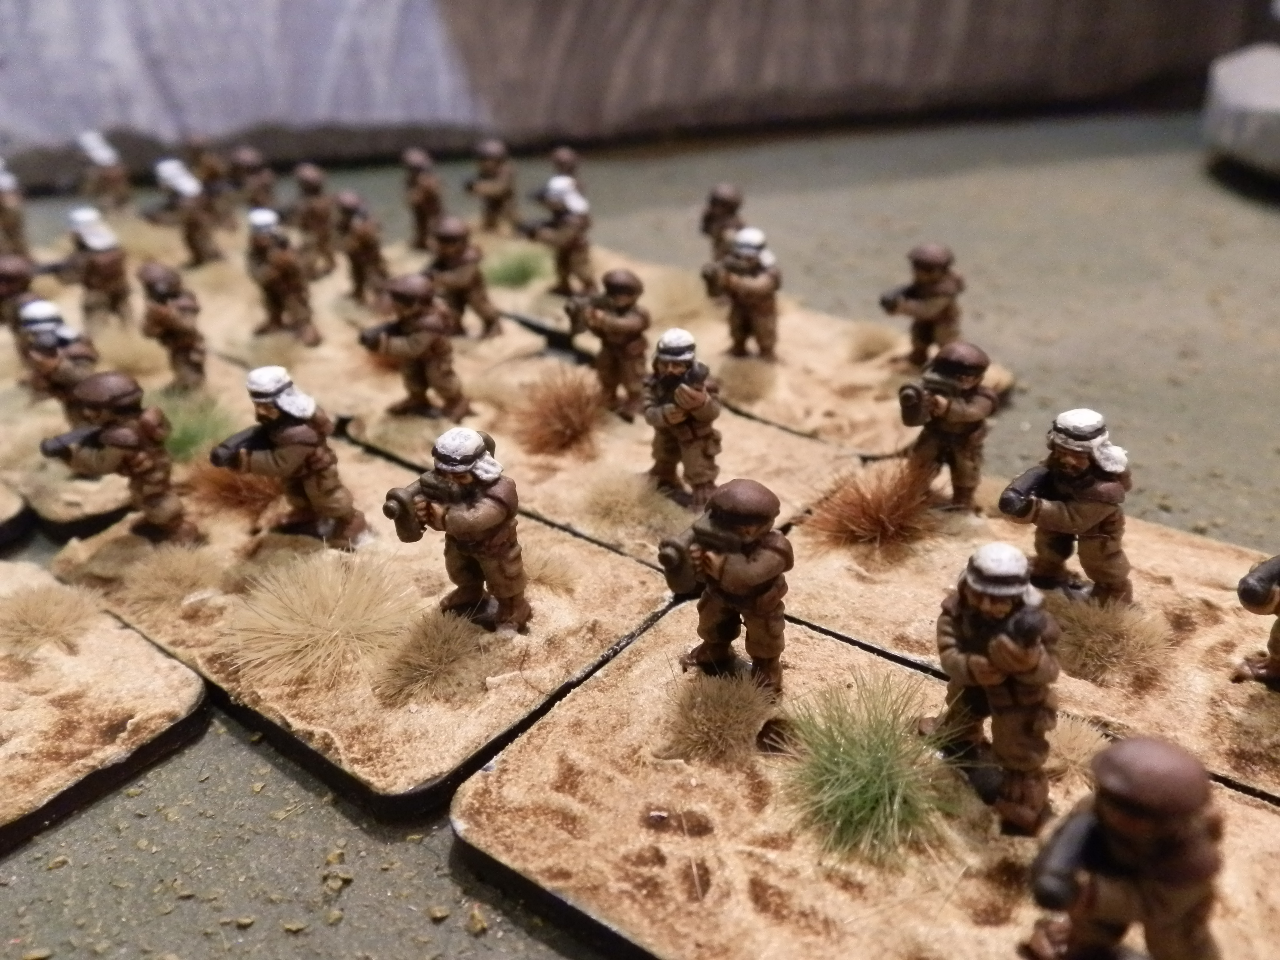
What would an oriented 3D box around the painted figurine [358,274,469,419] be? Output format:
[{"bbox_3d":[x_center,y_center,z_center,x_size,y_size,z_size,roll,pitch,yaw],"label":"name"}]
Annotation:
[{"bbox_3d":[-0.026,-0.015,0.118,0.011,0.016,0.009,-25,36,-38],"label":"painted figurine"}]

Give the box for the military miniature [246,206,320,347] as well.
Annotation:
[{"bbox_3d":[-0.046,-0.026,0.132,0.007,0.017,0.008,2,28,4],"label":"military miniature"}]

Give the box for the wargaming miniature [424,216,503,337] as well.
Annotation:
[{"bbox_3d":[-0.025,-0.028,0.143,0.009,0.016,0.011,20,34,35],"label":"wargaming miniature"}]

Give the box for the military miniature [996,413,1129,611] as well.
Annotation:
[{"bbox_3d":[0.034,0.003,0.083,0.011,0.016,0.009,-24,35,-36],"label":"military miniature"}]

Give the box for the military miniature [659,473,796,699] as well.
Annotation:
[{"bbox_3d":[0.006,0.008,0.073,0.008,0.017,0.010,20,34,33],"label":"military miniature"}]

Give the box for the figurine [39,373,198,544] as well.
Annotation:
[{"bbox_3d":[-0.047,-0.001,0.093,0.011,0.016,0.009,-22,34,-35],"label":"figurine"}]

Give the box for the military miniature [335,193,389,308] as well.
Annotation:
[{"bbox_3d":[-0.042,-0.035,0.158,0.009,0.017,0.008,4,28,9],"label":"military miniature"}]

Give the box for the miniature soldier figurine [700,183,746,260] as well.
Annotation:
[{"bbox_3d":[0.013,-0.037,0.156,0.007,0.016,0.009,14,31,24],"label":"miniature soldier figurine"}]

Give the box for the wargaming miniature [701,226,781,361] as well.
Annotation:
[{"bbox_3d":[0.012,-0.022,0.128,0.007,0.017,0.009,20,34,33],"label":"wargaming miniature"}]

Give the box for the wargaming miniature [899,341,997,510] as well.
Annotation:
[{"bbox_3d":[0.029,-0.005,0.097,0.009,0.016,0.009,-24,35,-36],"label":"wargaming miniature"}]

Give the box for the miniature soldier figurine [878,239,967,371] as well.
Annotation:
[{"bbox_3d":[0.036,-0.022,0.134,0.007,0.016,0.011,25,37,38],"label":"miniature soldier figurine"}]

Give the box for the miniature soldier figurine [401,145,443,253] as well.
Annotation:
[{"bbox_3d":[-0.036,-0.047,0.174,0.007,0.017,0.008,23,36,36],"label":"miniature soldier figurine"}]

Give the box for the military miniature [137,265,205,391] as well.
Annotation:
[{"bbox_3d":[-0.056,-0.018,0.125,0.007,0.016,0.008,6,29,11],"label":"military miniature"}]

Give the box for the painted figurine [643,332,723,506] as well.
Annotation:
[{"bbox_3d":[0.004,-0.005,0.096,0.007,0.017,0.008,2,28,4],"label":"painted figurine"}]

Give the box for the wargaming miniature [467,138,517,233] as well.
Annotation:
[{"bbox_3d":[-0.028,-0.055,0.196,0.009,0.016,0.011,19,34,33],"label":"wargaming miniature"}]

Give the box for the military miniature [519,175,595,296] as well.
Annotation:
[{"bbox_3d":[-0.012,-0.035,0.150,0.011,0.017,0.007,-23,36,-36],"label":"military miniature"}]

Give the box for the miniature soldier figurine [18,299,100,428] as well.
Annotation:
[{"bbox_3d":[-0.062,-0.011,0.112,0.009,0.017,0.008,5,28,11],"label":"miniature soldier figurine"}]

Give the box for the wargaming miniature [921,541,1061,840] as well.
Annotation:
[{"bbox_3d":[0.022,0.012,0.065,0.009,0.017,0.008,9,29,18],"label":"wargaming miniature"}]

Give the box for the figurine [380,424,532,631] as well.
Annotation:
[{"bbox_3d":[-0.013,0.004,0.079,0.007,0.017,0.010,16,32,28],"label":"figurine"}]

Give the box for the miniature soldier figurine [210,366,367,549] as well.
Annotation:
[{"bbox_3d":[-0.031,-0.002,0.092,0.007,0.016,0.012,25,37,38],"label":"miniature soldier figurine"}]

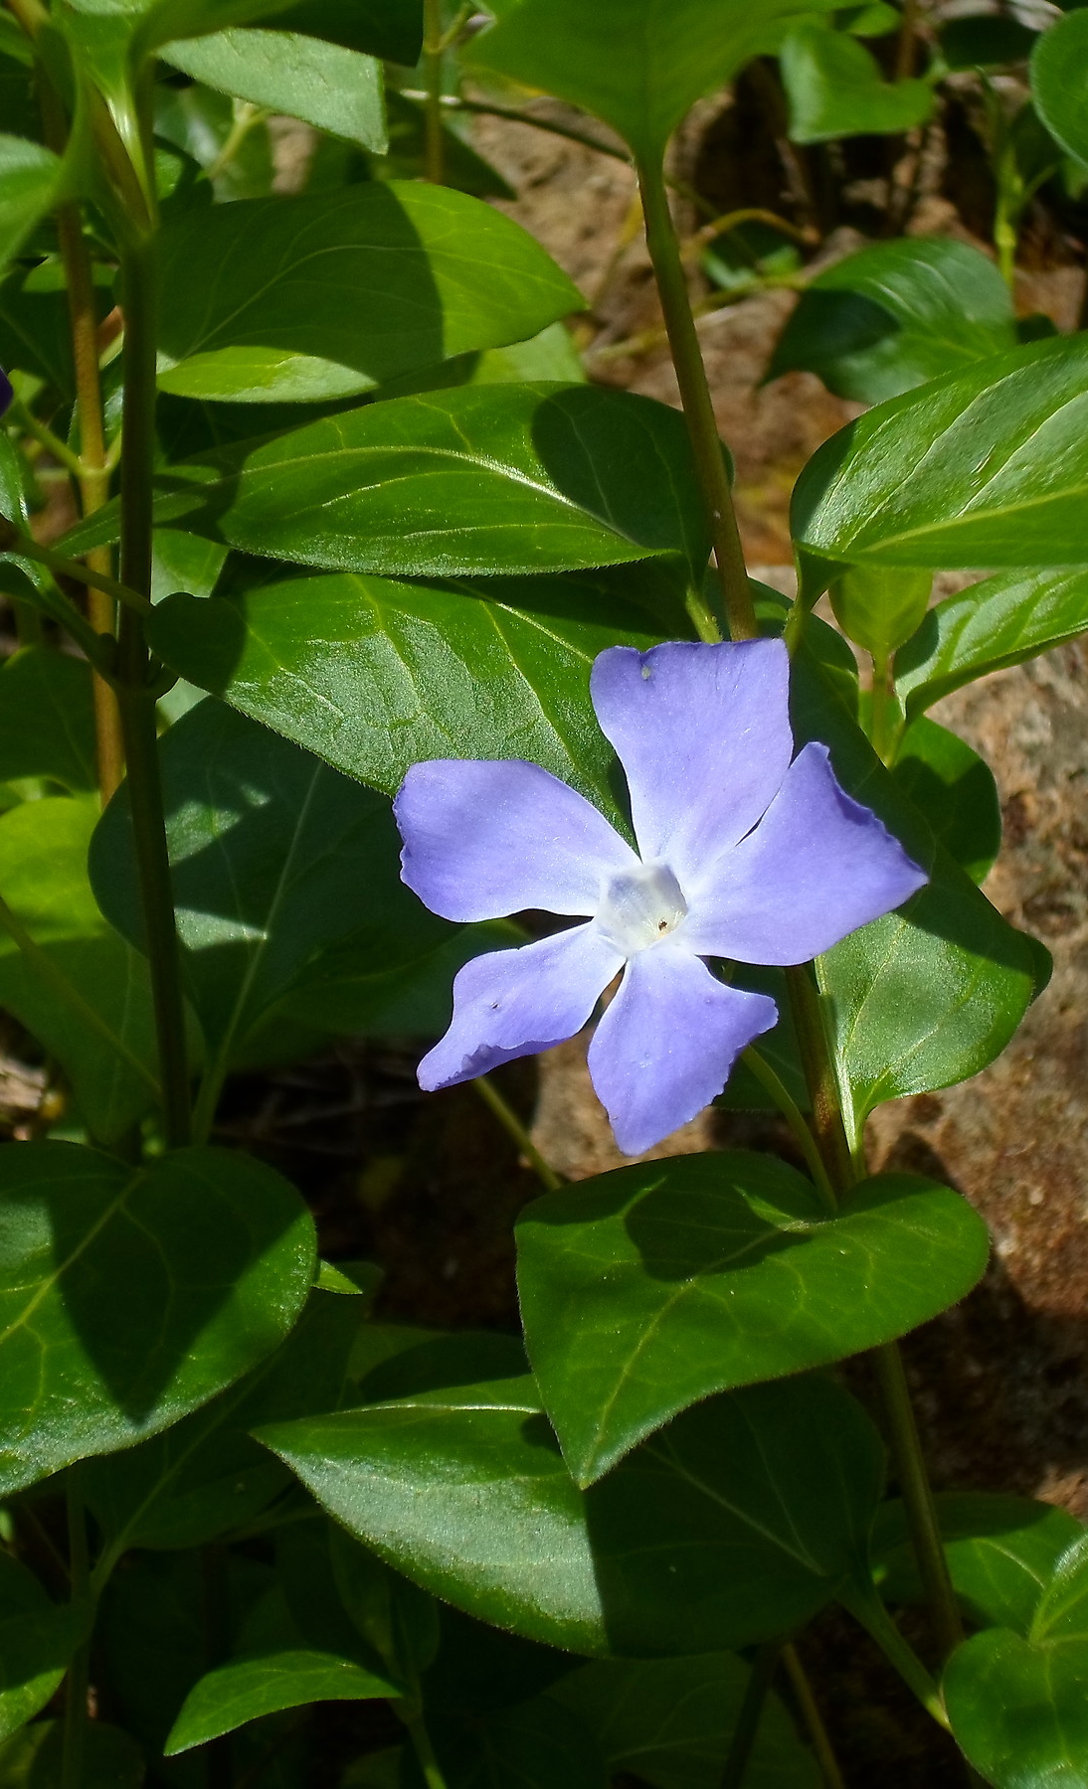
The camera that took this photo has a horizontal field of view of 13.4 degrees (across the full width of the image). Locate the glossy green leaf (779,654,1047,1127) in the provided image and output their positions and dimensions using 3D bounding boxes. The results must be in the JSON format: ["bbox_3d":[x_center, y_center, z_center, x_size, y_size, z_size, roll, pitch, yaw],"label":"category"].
[{"bbox_3d":[0.029,-0.002,0.438,0.034,0.010,0.053,-4,64,-8],"label":"glossy green leaf"}]

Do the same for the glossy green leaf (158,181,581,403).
[{"bbox_3d":[-0.019,-0.064,0.485,0.047,0.010,0.027,-5,41,-12],"label":"glossy green leaf"}]

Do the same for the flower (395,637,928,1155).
[{"bbox_3d":[0.010,0.000,0.409,0.047,0.046,0.017,2,-12,3],"label":"flower"}]

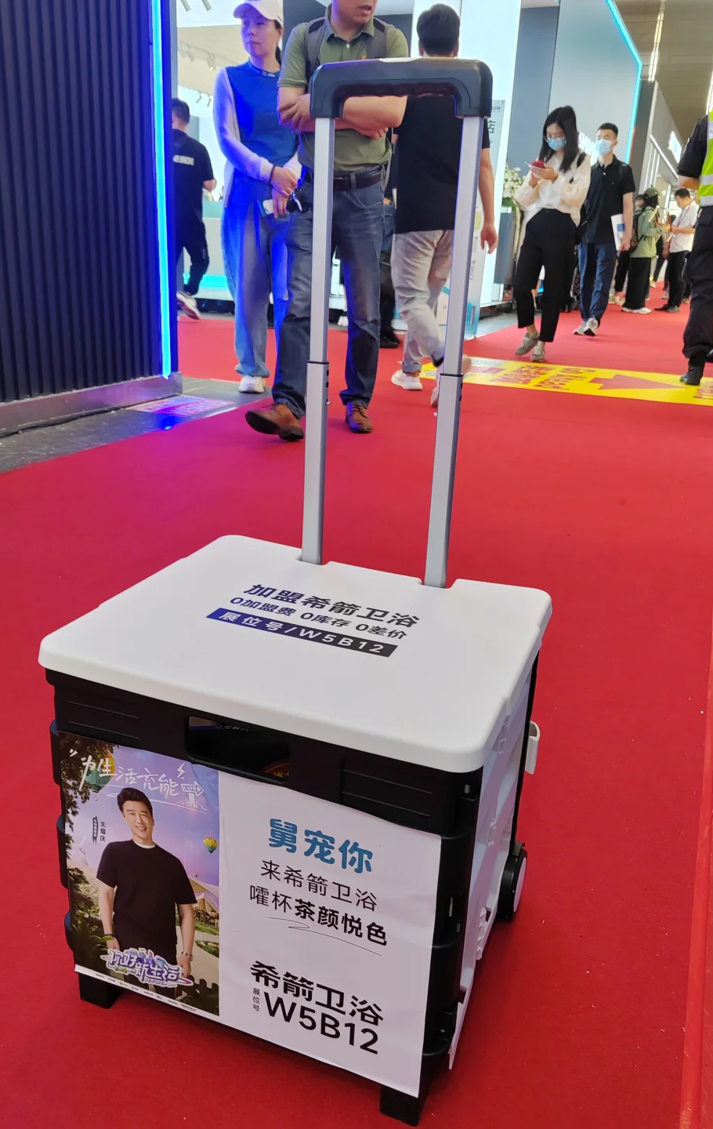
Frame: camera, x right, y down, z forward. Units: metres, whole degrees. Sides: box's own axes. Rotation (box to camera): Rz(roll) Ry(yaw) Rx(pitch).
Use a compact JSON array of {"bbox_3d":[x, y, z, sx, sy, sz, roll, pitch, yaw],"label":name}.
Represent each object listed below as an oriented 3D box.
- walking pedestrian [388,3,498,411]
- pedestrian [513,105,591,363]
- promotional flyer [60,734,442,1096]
[{"bbox_3d":[0.399,-1.691,4.268,0.520,1.730,0.520,-3,21,-16],"label":"walking pedestrian"},{"bbox_3d":[1.372,-2.247,6.083,0.480,1.620,0.420,13,22,25],"label":"pedestrian"},{"bbox_3d":[-0.109,0.315,0.796,0.365,0.280,0.010,10,21,19],"label":"promotional flyer"}]

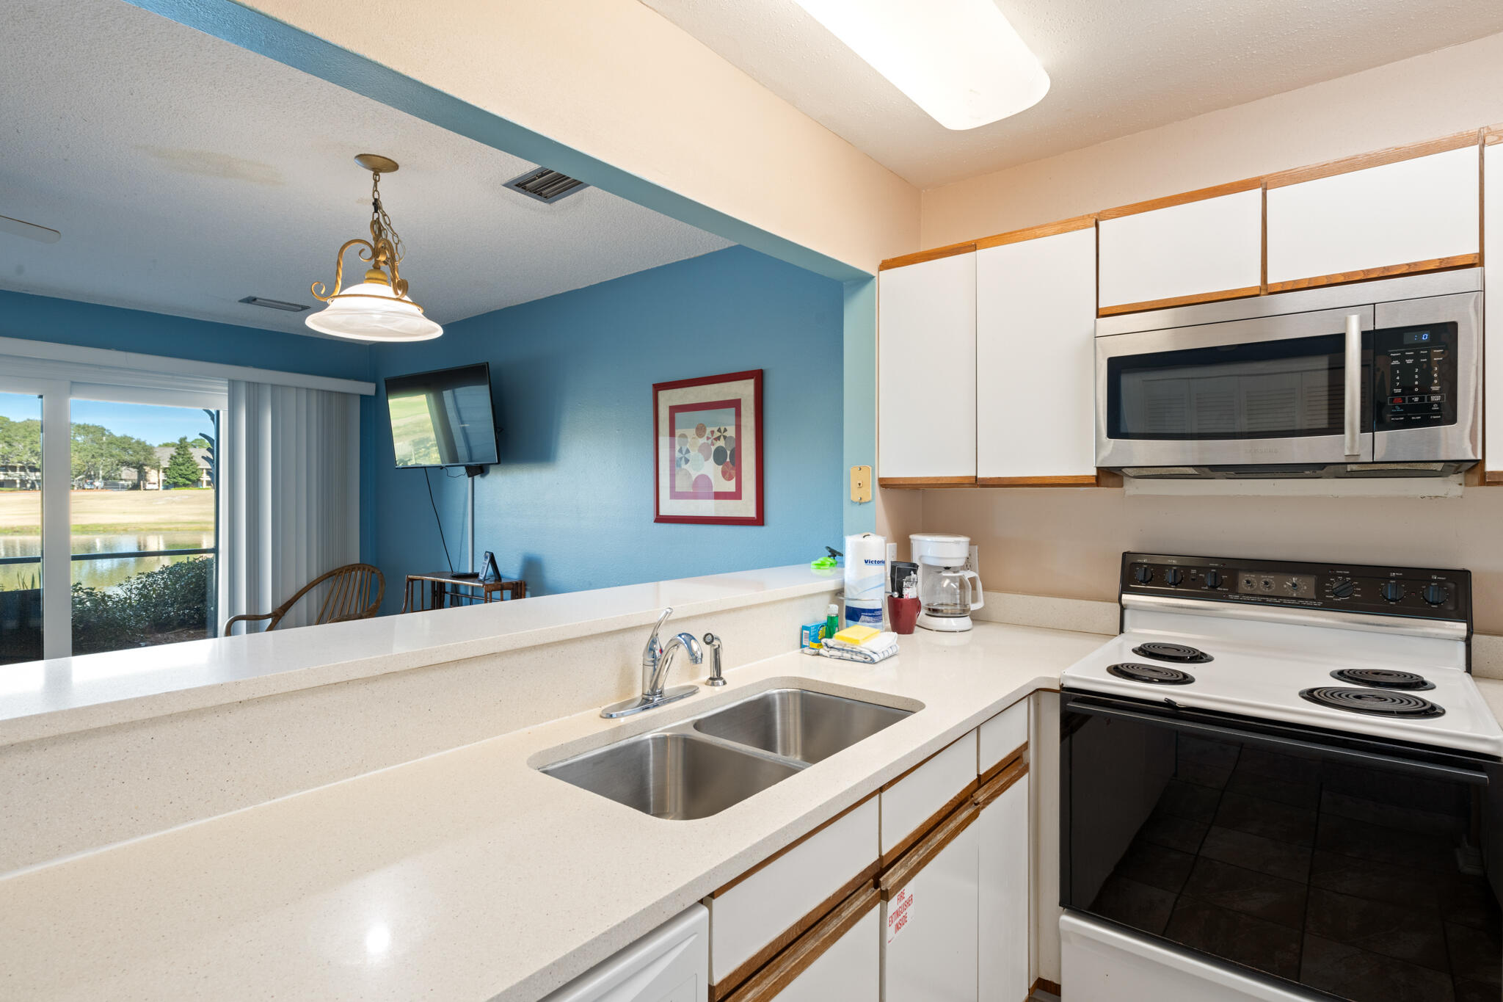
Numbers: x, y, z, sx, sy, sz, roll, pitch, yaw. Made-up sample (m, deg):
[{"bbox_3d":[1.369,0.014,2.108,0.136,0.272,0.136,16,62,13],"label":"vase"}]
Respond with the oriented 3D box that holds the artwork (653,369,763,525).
[{"bbox_3d":[-0.210,-0.230,3.461,0.675,0.685,0.030,1,1,39],"label":"artwork"}]

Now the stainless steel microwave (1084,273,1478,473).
[{"bbox_3d":[1.342,-0.283,1.944,0.760,0.425,0.400,0,1,39],"label":"stainless steel microwave"}]

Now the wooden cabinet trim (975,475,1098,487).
[{"bbox_3d":[0.828,-0.058,2.192,0.338,0.030,0.022,1,1,39],"label":"wooden cabinet trim"}]

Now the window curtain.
[{"bbox_3d":[-3.068,0.244,5.073,0.100,2.070,0.810,1,1,39],"label":"window curtain"}]

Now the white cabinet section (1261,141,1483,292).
[{"bbox_3d":[1.501,-0.638,1.840,0.376,0.258,0.320,0,1,39],"label":"white cabinet section"}]

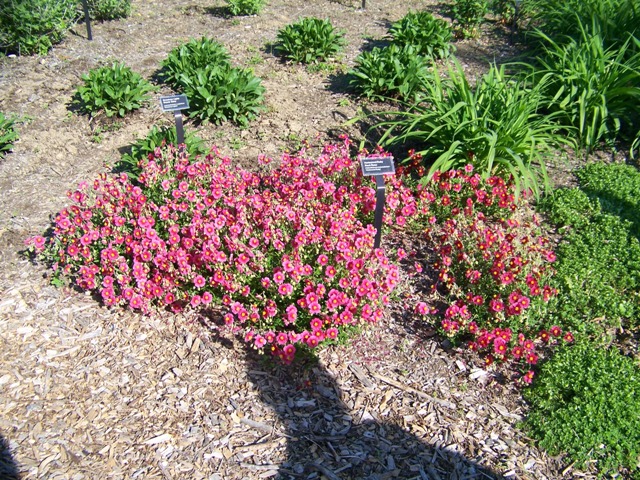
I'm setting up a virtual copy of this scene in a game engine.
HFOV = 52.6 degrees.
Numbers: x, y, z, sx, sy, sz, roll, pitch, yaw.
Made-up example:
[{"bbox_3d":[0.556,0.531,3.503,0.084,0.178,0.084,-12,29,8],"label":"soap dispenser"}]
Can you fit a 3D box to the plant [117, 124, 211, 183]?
[{"bbox_3d":[-0.724,-0.428,2.938,0.423,0.240,0.398,0,33,0],"label":"plant"}]

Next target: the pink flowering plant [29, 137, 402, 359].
[{"bbox_3d":[-0.369,-0.063,2.377,1.336,0.265,1.295,0,33,0],"label":"pink flowering plant"}]

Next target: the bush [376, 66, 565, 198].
[{"bbox_3d":[0.643,-0.490,2.820,0.816,0.500,0.734,0,33,0],"label":"bush"}]

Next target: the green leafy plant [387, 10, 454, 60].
[{"bbox_3d":[0.693,-1.406,4.426,0.446,0.291,0.418,0,33,0],"label":"green leafy plant"}]

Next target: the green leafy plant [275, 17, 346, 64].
[{"bbox_3d":[-0.057,-1.335,4.327,0.468,0.281,0.439,0,33,0],"label":"green leafy plant"}]

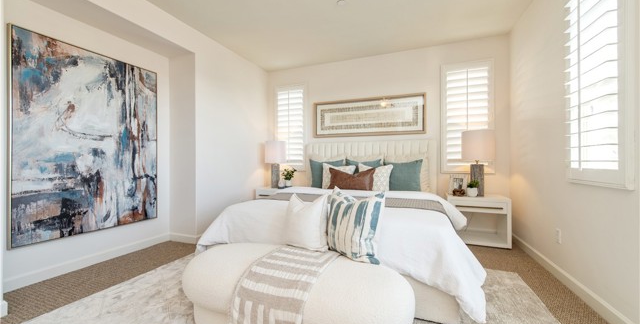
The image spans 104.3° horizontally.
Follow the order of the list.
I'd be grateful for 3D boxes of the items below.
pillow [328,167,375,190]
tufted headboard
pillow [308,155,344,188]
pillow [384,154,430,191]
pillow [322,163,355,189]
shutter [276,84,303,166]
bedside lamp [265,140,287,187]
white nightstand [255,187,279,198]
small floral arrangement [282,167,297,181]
[{"bbox_3d":[0.416,0.253,3.340,0.626,0.343,0.151,0,-24,22],"label":"pillow"},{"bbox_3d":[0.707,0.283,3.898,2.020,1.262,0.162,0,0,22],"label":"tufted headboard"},{"bbox_3d":[0.108,0.187,3.792,0.545,0.485,0.172,0,-17,22],"label":"pillow"},{"bbox_3d":[1.190,0.173,3.431,0.560,0.500,0.170,0,-14,21],"label":"pillow"},{"bbox_3d":[0.281,0.222,3.559,0.485,0.444,0.151,0,-20,22],"label":"pillow"},{"bbox_3d":[-0.535,-0.623,4.456,0.586,1.464,0.061,0,0,22],"label":"shutter"},{"bbox_3d":[-0.768,0.054,4.337,0.365,0.830,0.365,0,0,0],"label":"bedside lamp"},{"bbox_3d":[-0.684,0.724,4.298,0.656,0.571,0.470,0,0,22],"label":"white nightstand"},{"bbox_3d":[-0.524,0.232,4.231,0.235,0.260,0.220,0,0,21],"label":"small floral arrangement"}]

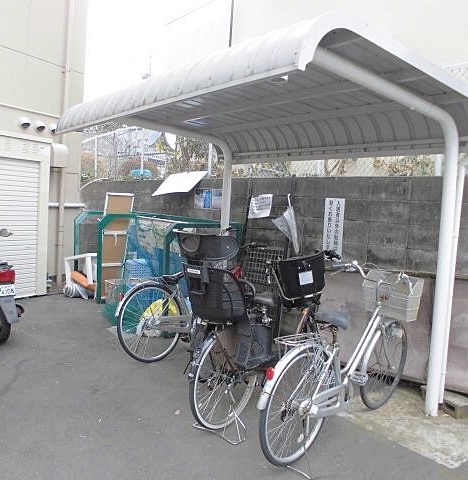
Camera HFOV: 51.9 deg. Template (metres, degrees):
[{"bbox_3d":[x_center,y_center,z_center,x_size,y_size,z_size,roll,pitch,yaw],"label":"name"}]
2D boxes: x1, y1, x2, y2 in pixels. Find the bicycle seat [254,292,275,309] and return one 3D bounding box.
[{"bbox_3d":[0.188,0.391,3.110,0.190,0.100,0.250,7,5,38],"label":"bicycle seat"}]

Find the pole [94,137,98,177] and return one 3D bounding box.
[{"bbox_3d":[-2.742,-1.668,9.600,0.045,0.820,0.045,1,5,-36],"label":"pole"}]

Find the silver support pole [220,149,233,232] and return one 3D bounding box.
[{"bbox_3d":[-0.109,-0.065,5.720,0.090,2.050,0.090,1,5,-36],"label":"silver support pole"}]

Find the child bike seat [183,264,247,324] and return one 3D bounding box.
[{"bbox_3d":[-0.116,0.302,2.715,0.330,0.330,0.270,7,5,38],"label":"child bike seat"}]

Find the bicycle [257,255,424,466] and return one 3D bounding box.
[{"bbox_3d":[0.743,0.744,3.073,0.580,1.070,1.800,7,5,42],"label":"bicycle"}]

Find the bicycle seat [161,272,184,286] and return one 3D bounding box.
[{"bbox_3d":[-0.519,0.347,4.225,0.250,0.100,0.190,0,5,-44],"label":"bicycle seat"}]

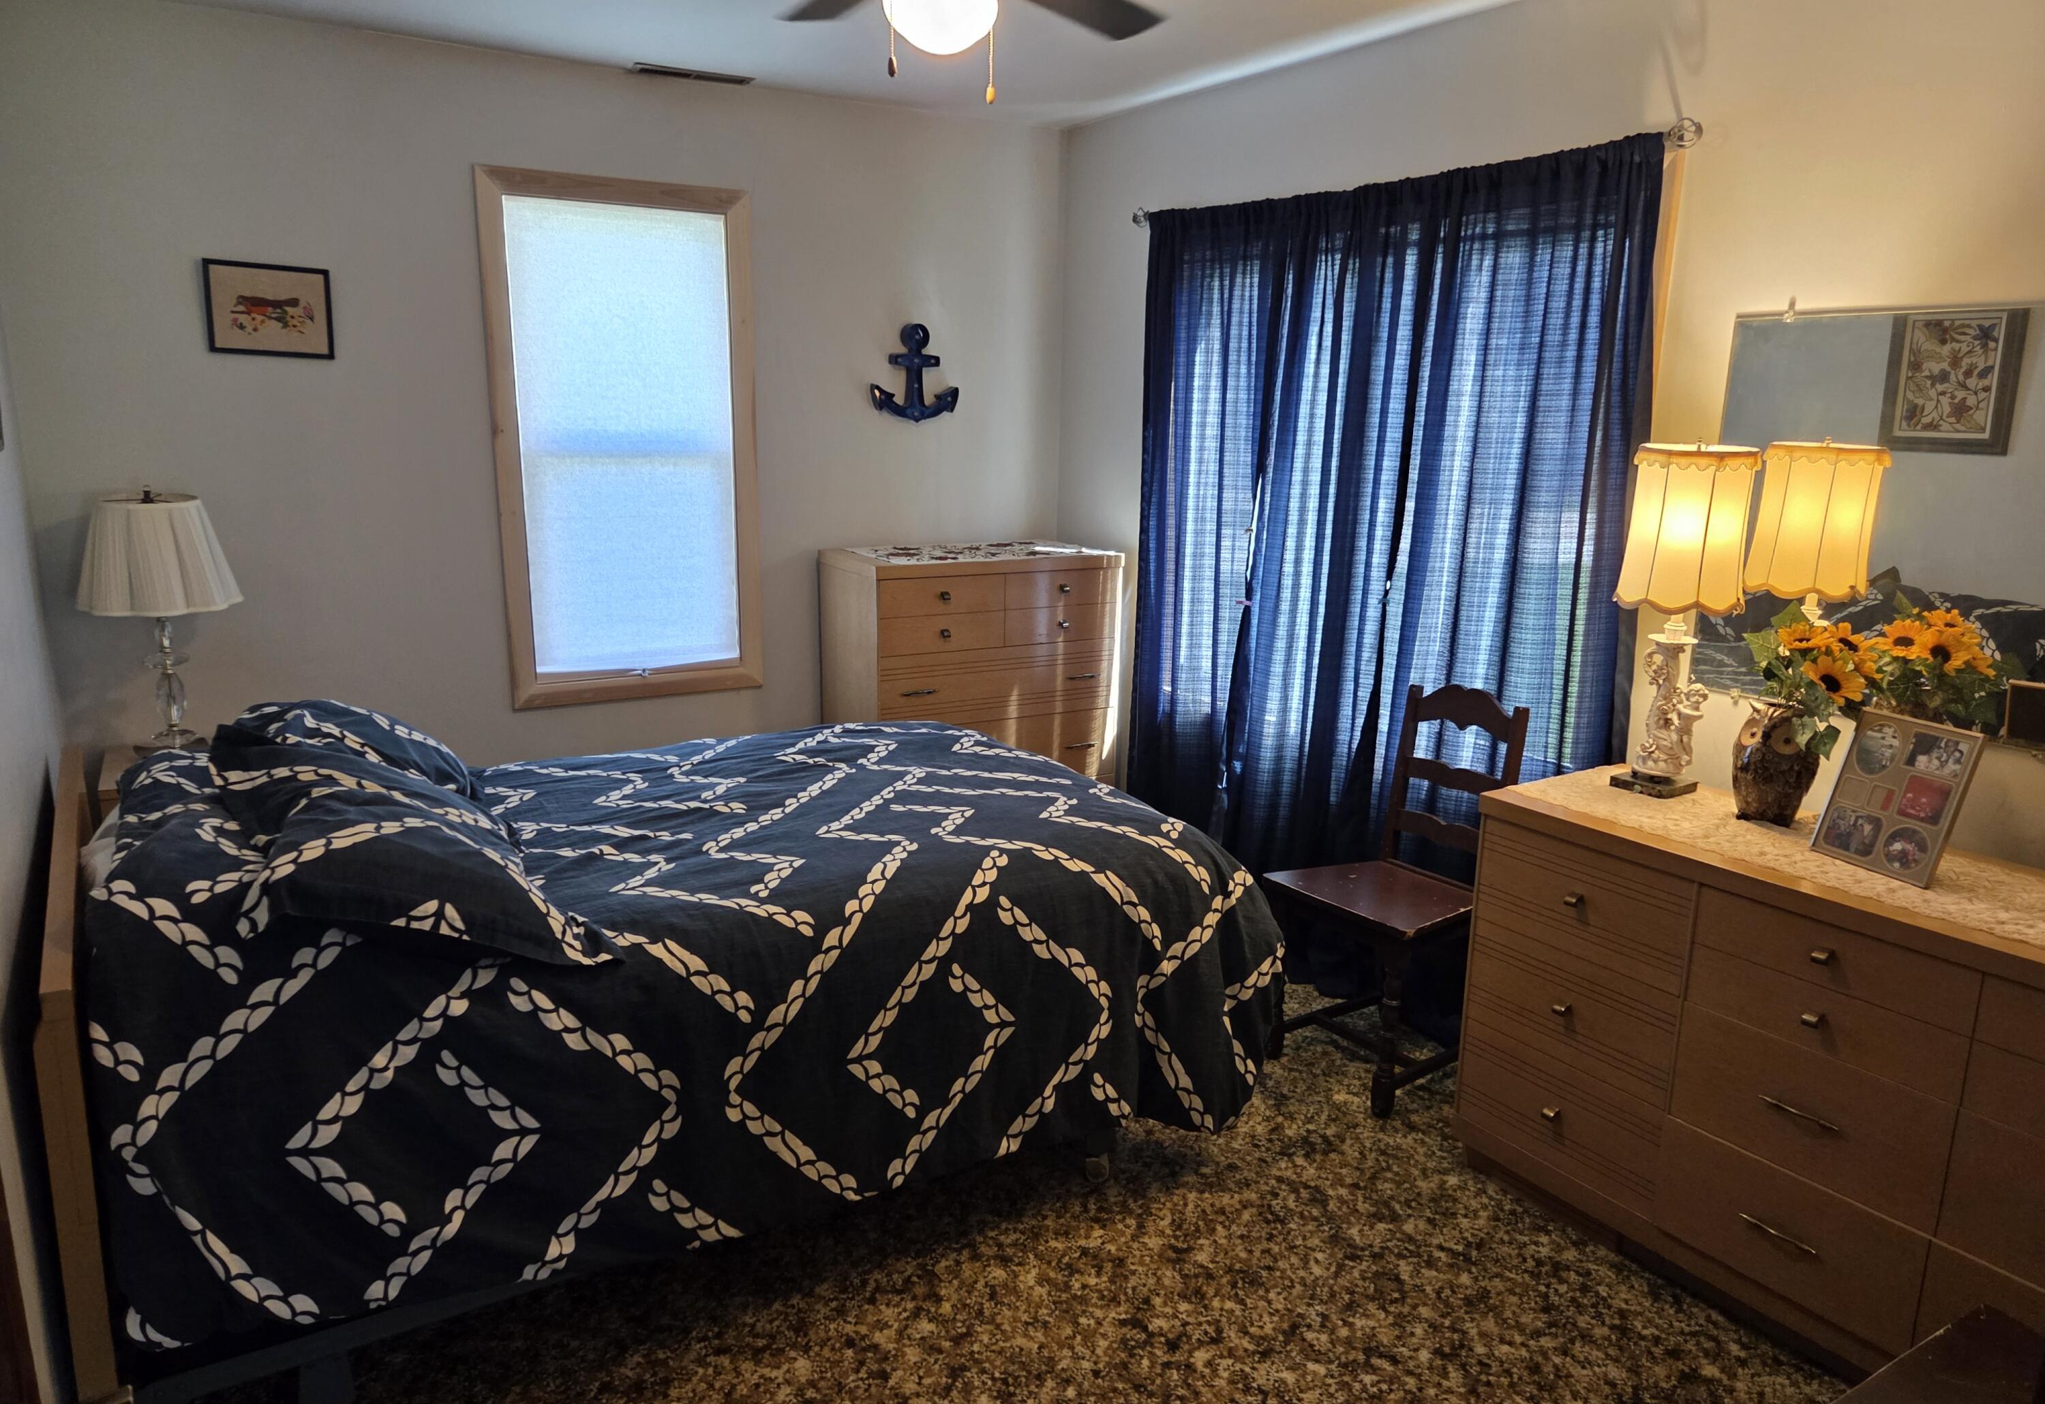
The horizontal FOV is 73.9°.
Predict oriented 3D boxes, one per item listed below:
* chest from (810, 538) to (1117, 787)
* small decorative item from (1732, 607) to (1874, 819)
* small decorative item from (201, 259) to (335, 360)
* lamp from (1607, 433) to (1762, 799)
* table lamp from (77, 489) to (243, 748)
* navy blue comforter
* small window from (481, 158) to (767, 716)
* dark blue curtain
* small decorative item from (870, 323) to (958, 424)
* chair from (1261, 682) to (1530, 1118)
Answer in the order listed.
[{"bbox_3d":[-0.167,0.072,4.401,0.838,1.115,0.472,-6,14,-27],"label":"chest"},{"bbox_3d":[1.425,0.033,2.519,0.220,0.390,0.190,11,16,38],"label":"small decorative item"},{"bbox_3d":[-1.908,-0.996,3.452,0.281,0.228,0.024,-7,15,-31],"label":"small decorative item"},{"bbox_3d":[1.268,-0.157,2.630,0.236,0.668,0.236,-7,15,-31],"label":"lamp"},{"bbox_3d":[-2.002,-0.178,3.179,0.335,0.636,0.335,-7,15,-31],"label":"table lamp"},{"bbox_3d":[-0.707,0.457,2.902,1.988,0.700,1.510,-7,15,-31],"label":"navy blue comforter"},{"bbox_3d":[-1.151,-0.744,3.995,0.767,1.495,0.080,-7,15,-31],"label":"small window"},{"bbox_3d":[0.819,-0.253,3.598,0.120,2.127,1.622,-8,15,-34],"label":"dark blue curtain"},{"bbox_3d":[-0.351,-1.065,4.416,0.327,0.310,0.045,-7,15,-31],"label":"small decorative item"},{"bbox_3d":[0.862,0.436,3.183,0.400,0.910,0.430,-7,15,-31],"label":"chair"}]

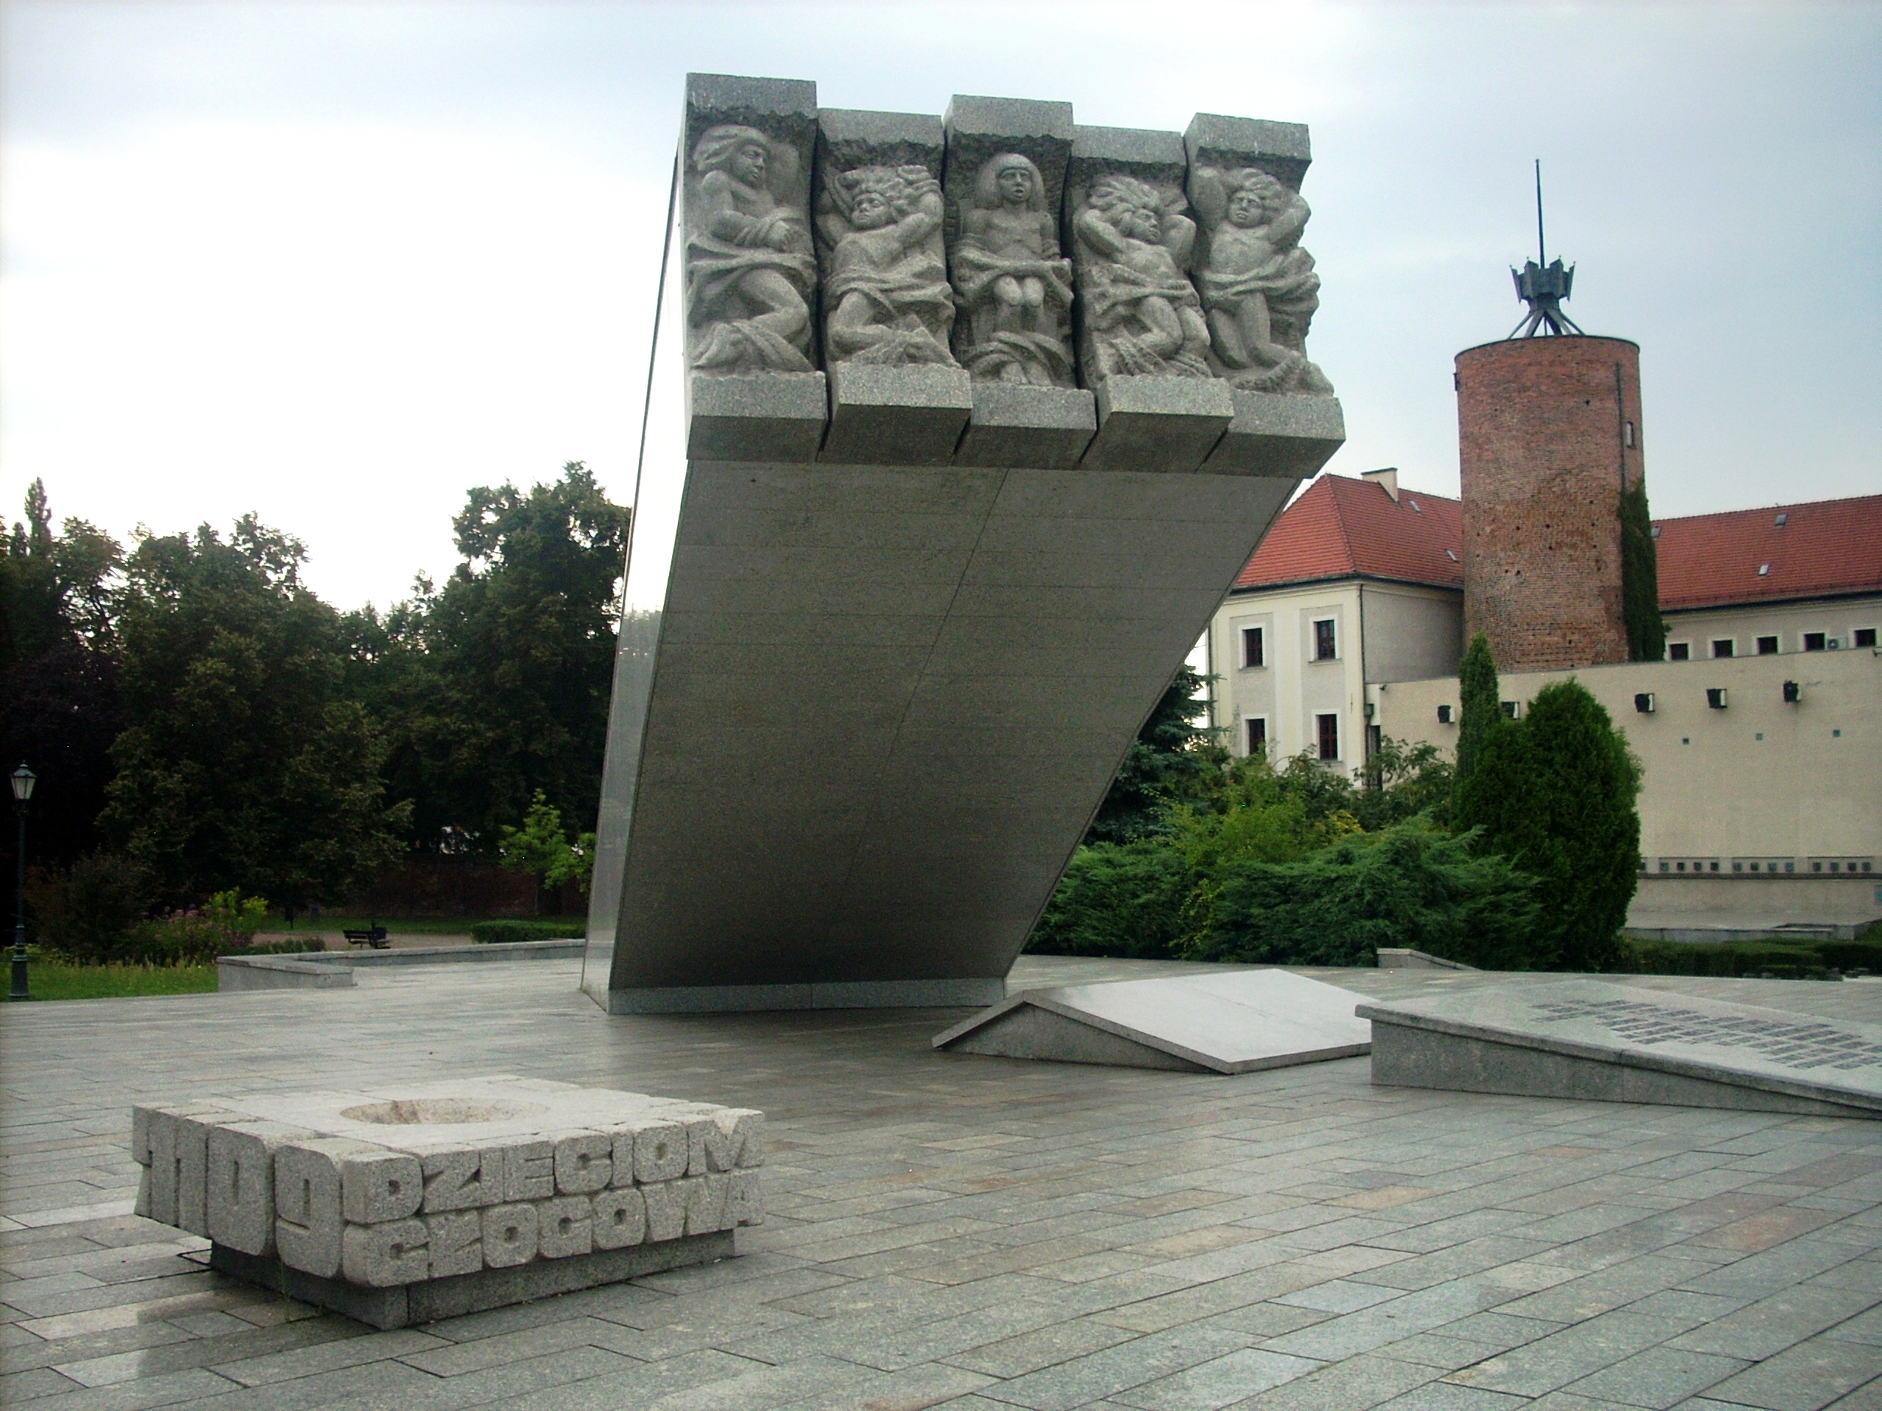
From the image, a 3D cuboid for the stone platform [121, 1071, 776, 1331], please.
[{"bbox_3d":[-2.085,2.045,8.501,1.920,0.650,1.900,4,-7,-44],"label":"stone platform"}]

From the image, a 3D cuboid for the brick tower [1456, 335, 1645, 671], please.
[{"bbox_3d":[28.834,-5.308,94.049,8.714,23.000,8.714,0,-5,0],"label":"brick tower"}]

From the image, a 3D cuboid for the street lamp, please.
[{"bbox_3d":[-12.260,2.364,26.923,0.360,3.156,0.360,2,-5,-24],"label":"street lamp"}]

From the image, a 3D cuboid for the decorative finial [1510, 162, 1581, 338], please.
[{"bbox_3d":[28.620,-21.453,95.377,3.600,9.124,3.600,0,-5,0],"label":"decorative finial"}]

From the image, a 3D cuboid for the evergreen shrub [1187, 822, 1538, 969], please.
[{"bbox_3d":[7.749,3.459,36.983,6.000,2.450,4.500,0,-5,0],"label":"evergreen shrub"}]

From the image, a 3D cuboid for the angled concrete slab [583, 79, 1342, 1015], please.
[{"bbox_3d":[-1.106,-0.249,22.331,4.830,7.500,16.400,1,-5,-12],"label":"angled concrete slab"}]

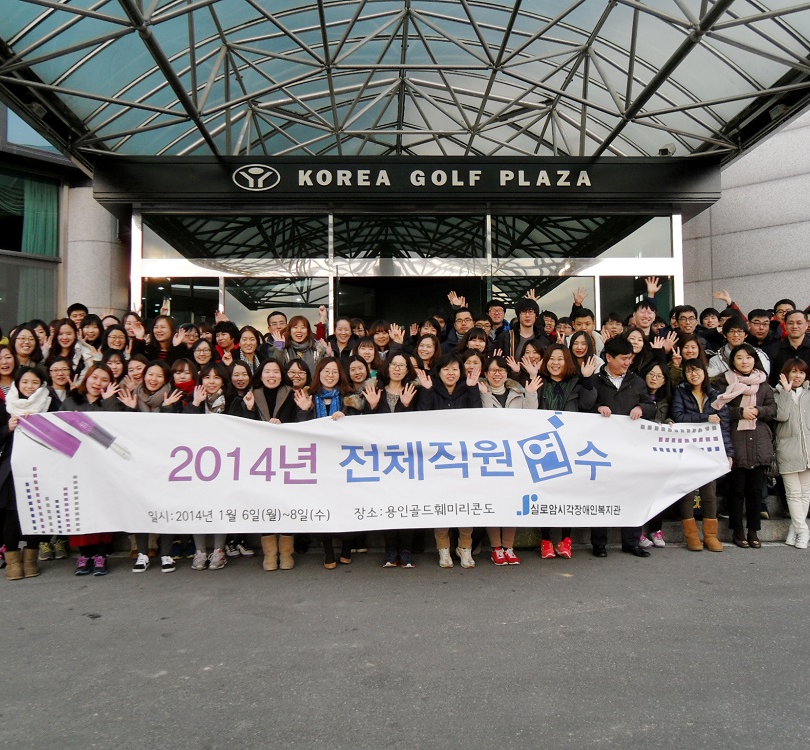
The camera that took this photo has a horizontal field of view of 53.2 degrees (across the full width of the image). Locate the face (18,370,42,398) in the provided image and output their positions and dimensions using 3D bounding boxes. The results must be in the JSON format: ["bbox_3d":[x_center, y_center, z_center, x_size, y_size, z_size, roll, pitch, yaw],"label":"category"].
[{"bbox_3d":[-2.837,0.076,6.120,0.165,0.210,0.150,1,-3,-21],"label":"face"}]

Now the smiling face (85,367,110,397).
[{"bbox_3d":[-2.290,0.048,6.030,0.175,0.225,0.175,13,-3,-17],"label":"smiling face"}]

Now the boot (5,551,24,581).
[{"bbox_3d":[-2.909,1.420,6.030,0.125,0.200,0.260,1,-3,-31],"label":"boot"}]

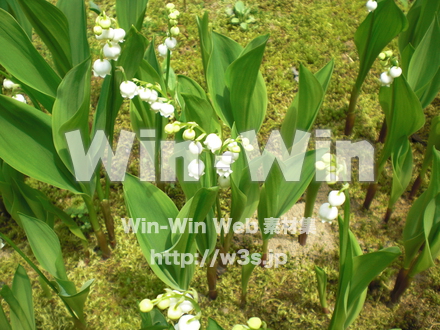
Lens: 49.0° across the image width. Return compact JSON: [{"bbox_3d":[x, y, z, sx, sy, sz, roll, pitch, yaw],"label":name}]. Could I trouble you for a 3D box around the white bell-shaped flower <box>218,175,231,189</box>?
[{"bbox_3d":[0.003,0.010,0.310,0.009,0.009,0.009,0,40,0],"label":"white bell-shaped flower"}]

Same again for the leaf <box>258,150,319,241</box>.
[{"bbox_3d":[0.048,0.025,0.362,0.037,0.082,0.026,11,38,-9],"label":"leaf"}]

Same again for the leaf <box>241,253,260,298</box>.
[{"bbox_3d":[0.023,0.085,0.368,0.014,0.046,0.011,9,38,-7],"label":"leaf"}]

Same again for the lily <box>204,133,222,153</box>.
[{"bbox_3d":[-0.004,-0.014,0.300,0.011,0.011,0.011,7,39,-5],"label":"lily"}]

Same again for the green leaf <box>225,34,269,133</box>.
[{"bbox_3d":[0.022,-0.071,0.435,0.038,0.098,0.024,4,38,-3],"label":"green leaf"}]

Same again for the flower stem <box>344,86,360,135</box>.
[{"bbox_3d":[0.121,-0.048,0.436,0.006,0.052,0.006,12,39,14],"label":"flower stem"}]

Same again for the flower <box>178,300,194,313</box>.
[{"bbox_3d":[-0.017,0.072,0.245,0.008,0.008,0.008,0,40,0],"label":"flower"}]

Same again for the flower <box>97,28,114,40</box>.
[{"bbox_3d":[-0.060,-0.068,0.252,0.009,0.008,0.009,-9,39,-11],"label":"flower"}]

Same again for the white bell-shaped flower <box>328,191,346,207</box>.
[{"bbox_3d":[0.058,0.017,0.240,0.009,0.008,0.009,11,39,14],"label":"white bell-shaped flower"}]

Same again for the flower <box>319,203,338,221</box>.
[{"bbox_3d":[0.064,0.028,0.285,0.011,0.011,0.011,10,38,13],"label":"flower"}]

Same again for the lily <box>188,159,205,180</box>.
[{"bbox_3d":[-0.014,0.003,0.300,0.010,0.011,0.010,0,38,0],"label":"lily"}]

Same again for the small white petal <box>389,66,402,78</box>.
[{"bbox_3d":[0.140,-0.074,0.385,0.010,0.010,0.010,0,40,0],"label":"small white petal"}]

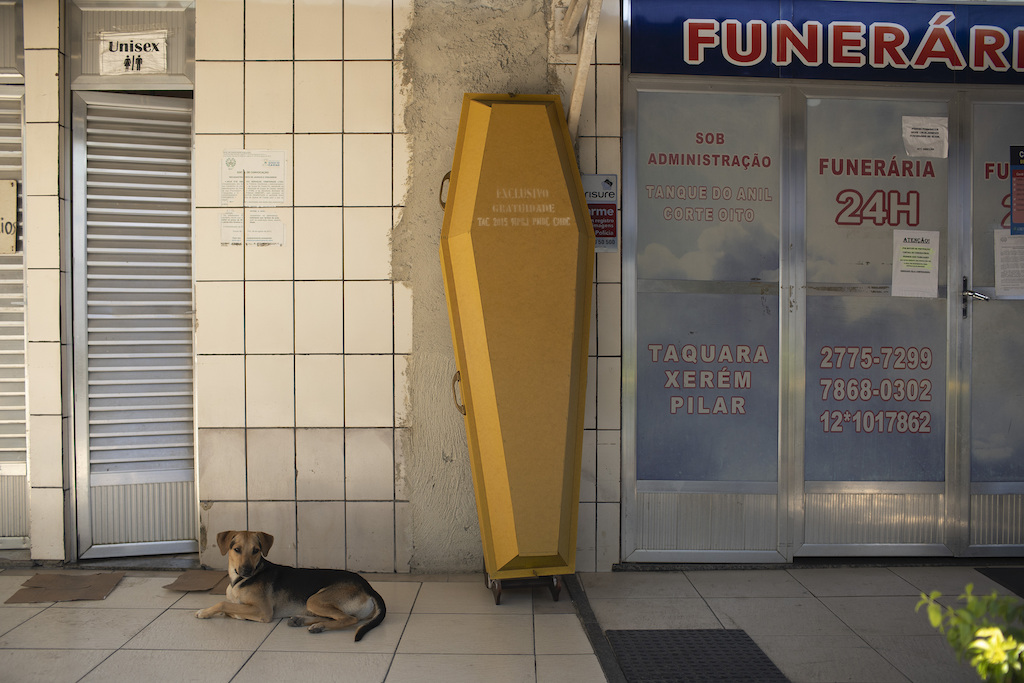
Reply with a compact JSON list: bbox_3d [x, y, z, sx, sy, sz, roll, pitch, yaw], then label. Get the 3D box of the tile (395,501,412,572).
[{"bbox_3d":[-0.459,0.828,4.207,0.065,0.300,0.010,0,1,-2],"label":"tile"}]

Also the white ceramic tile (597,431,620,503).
[{"bbox_3d":[0.413,0.530,4.228,0.100,0.305,0.010,0,1,-2],"label":"white ceramic tile"}]

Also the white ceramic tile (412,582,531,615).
[{"bbox_3d":[-0.142,0.996,3.825,0.450,0.012,0.440,0,1,-1],"label":"white ceramic tile"}]

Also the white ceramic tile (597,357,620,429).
[{"bbox_3d":[0.414,0.219,4.222,0.099,0.306,0.010,0,1,-2],"label":"white ceramic tile"}]

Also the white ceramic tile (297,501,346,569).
[{"bbox_3d":[-0.821,0.844,4.299,0.208,0.305,0.010,0,1,-1],"label":"white ceramic tile"}]

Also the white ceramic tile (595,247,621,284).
[{"bbox_3d":[0.420,-0.409,4.308,0.102,0.311,0.010,0,1,-1],"label":"white ceramic tile"}]

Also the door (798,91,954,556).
[{"bbox_3d":[1.549,-0.081,4.230,0.690,2.000,0.050,0,1,-1],"label":"door"}]

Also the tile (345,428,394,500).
[{"bbox_3d":[-0.613,0.532,4.299,0.210,0.311,0.010,0,1,-1],"label":"tile"}]

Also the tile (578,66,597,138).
[{"bbox_3d":[0.286,-1.036,4.298,0.153,0.308,0.010,0,1,-1],"label":"tile"}]

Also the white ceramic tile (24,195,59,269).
[{"bbox_3d":[-1.946,-0.454,4.134,0.140,0.306,0.010,0,1,-2],"label":"white ceramic tile"}]

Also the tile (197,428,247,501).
[{"bbox_3d":[-1.246,0.531,4.287,0.204,0.310,0.010,0,1,-1],"label":"tile"}]

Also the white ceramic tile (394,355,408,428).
[{"bbox_3d":[-0.473,0.215,4.298,0.067,0.312,0.010,0,1,-1],"label":"white ceramic tile"}]

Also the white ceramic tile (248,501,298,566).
[{"bbox_3d":[-1.032,0.842,4.295,0.208,0.302,0.010,0,1,-1],"label":"white ceramic tile"}]

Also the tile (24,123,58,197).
[{"bbox_3d":[-1.908,-0.743,4.053,0.137,0.300,0.012,0,1,-1],"label":"tile"}]

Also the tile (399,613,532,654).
[{"bbox_3d":[-0.147,1.011,3.434,0.450,0.010,0.450,0,1,1],"label":"tile"}]

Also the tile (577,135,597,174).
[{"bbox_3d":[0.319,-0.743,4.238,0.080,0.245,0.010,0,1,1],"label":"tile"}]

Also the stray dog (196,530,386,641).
[{"bbox_3d":[-0.795,0.847,3.587,0.670,0.310,0.380,0,1,-7],"label":"stray dog"}]

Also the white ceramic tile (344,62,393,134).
[{"bbox_3d":[-0.591,-1.002,4.082,0.200,0.300,0.012,0,1,-1],"label":"white ceramic tile"}]

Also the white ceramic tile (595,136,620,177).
[{"bbox_3d":[0.402,-0.697,4.135,0.099,0.297,0.010,0,1,0],"label":"white ceramic tile"}]

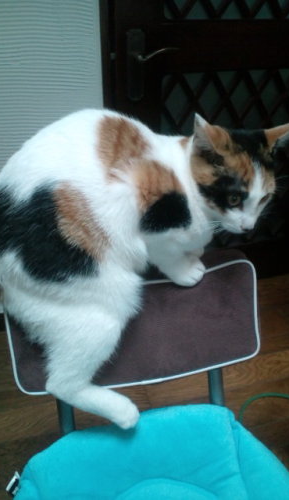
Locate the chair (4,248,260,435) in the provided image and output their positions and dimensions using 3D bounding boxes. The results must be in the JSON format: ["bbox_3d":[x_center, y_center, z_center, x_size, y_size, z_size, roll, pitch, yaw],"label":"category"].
[{"bbox_3d":[0.031,0.440,0.599,0.400,0.720,0.460,-6,31,-11],"label":"chair"}]

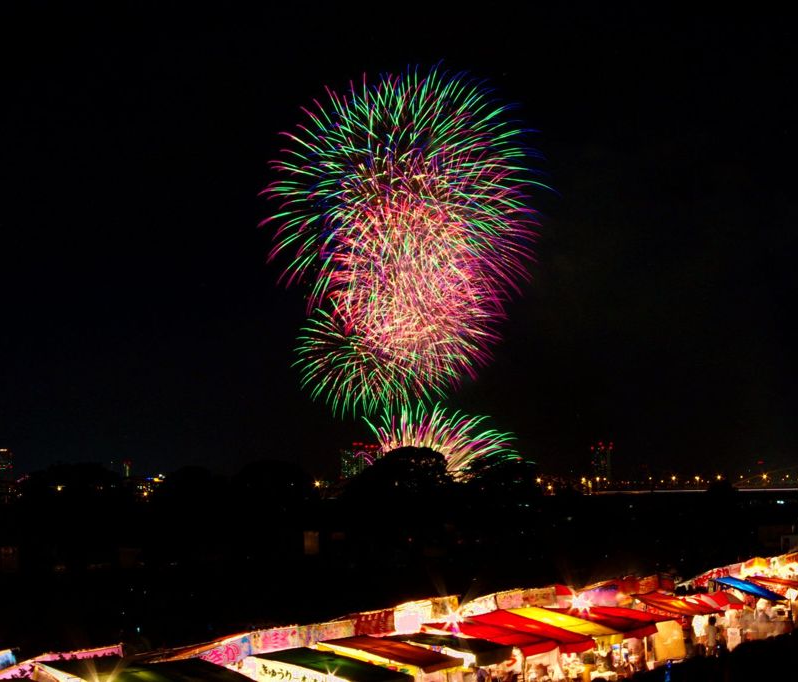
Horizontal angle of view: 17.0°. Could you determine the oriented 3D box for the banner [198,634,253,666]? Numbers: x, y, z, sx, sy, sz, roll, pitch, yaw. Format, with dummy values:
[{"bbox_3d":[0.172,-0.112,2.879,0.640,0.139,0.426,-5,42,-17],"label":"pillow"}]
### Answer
[{"bbox_3d":[-4.715,8.459,73.053,0.120,0.660,3.600,-1,-3,18],"label":"banner"}]

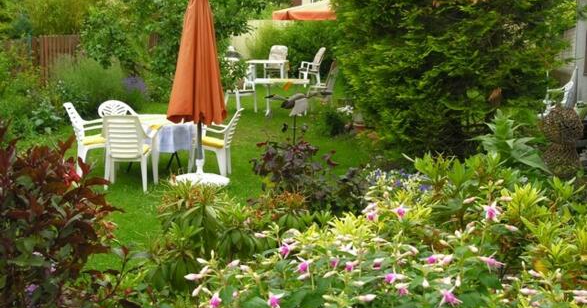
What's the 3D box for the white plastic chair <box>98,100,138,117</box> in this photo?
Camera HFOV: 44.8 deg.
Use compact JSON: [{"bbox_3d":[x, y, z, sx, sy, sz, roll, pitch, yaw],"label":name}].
[{"bbox_3d":[-2.250,-0.250,9.432,0.570,0.875,0.580,-7,13,-34],"label":"white plastic chair"}]

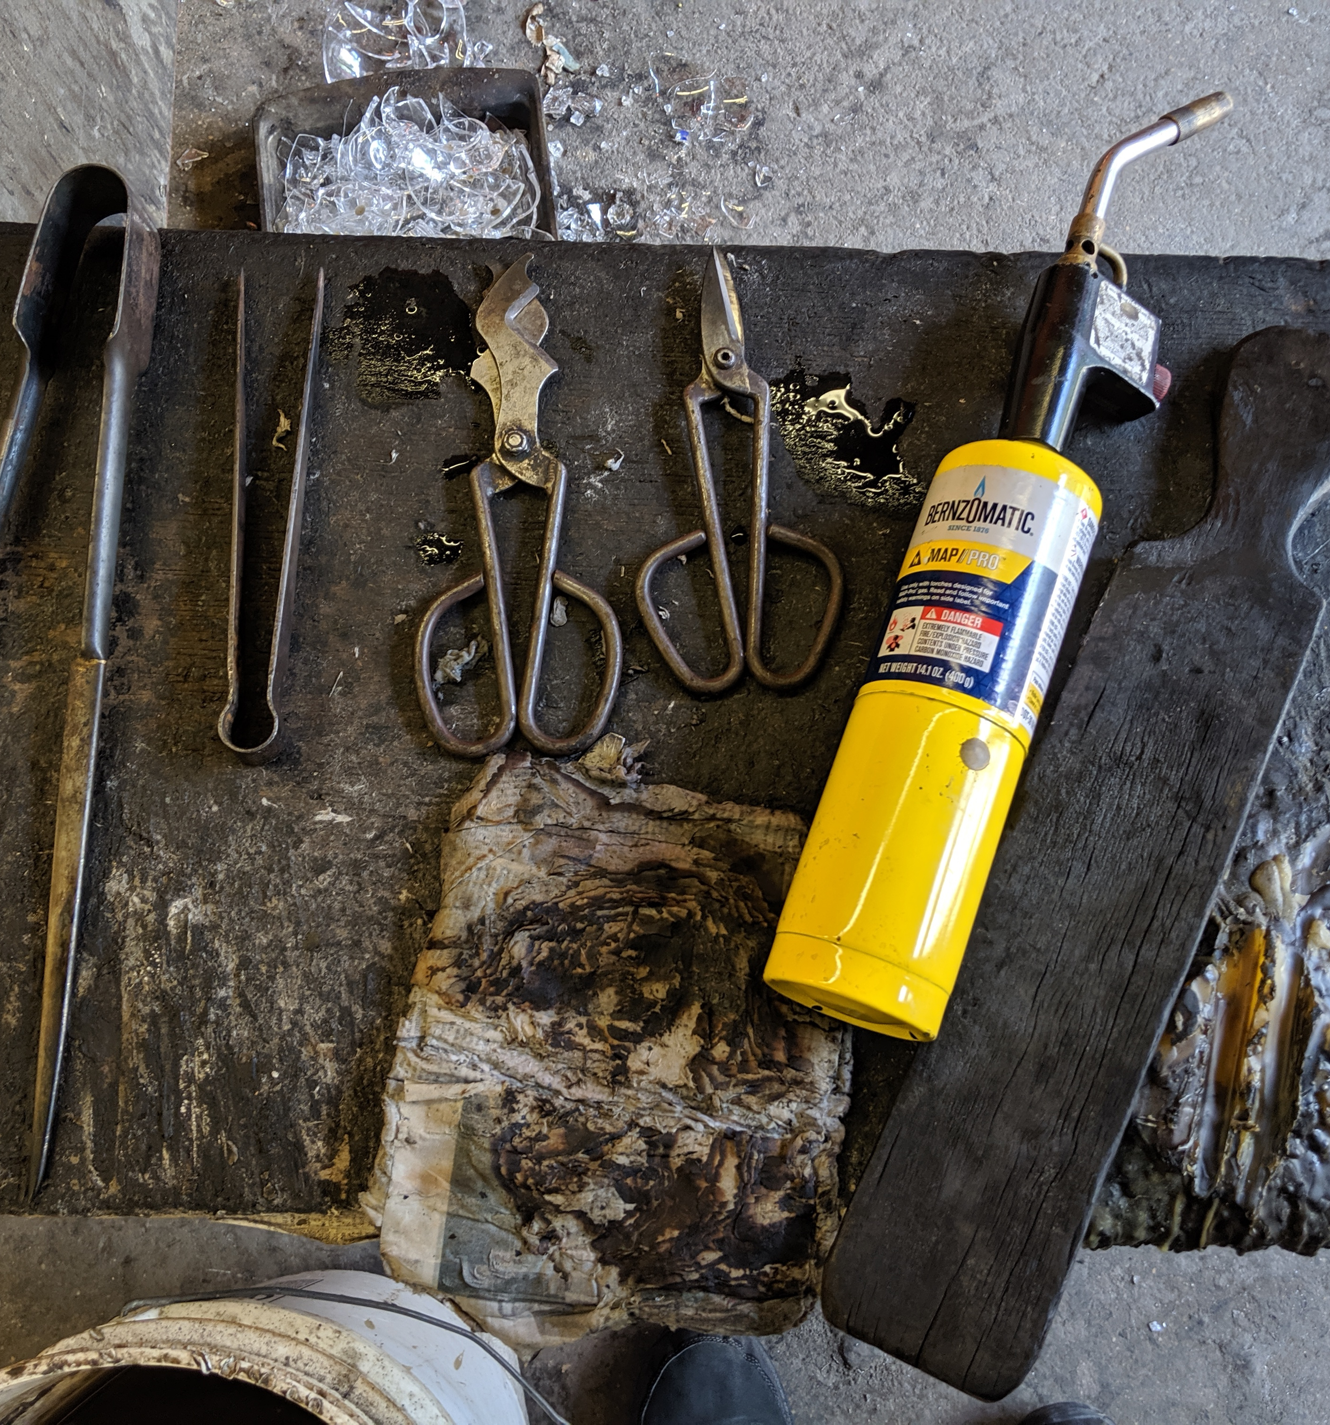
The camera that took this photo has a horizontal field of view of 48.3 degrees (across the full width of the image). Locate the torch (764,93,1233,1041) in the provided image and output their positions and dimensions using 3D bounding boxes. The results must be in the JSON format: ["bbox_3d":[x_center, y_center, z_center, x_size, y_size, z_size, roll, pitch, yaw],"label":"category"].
[{"bbox_3d":[0.158,-0.089,0.646,0.086,0.073,0.458,21,77,-2],"label":"torch"}]

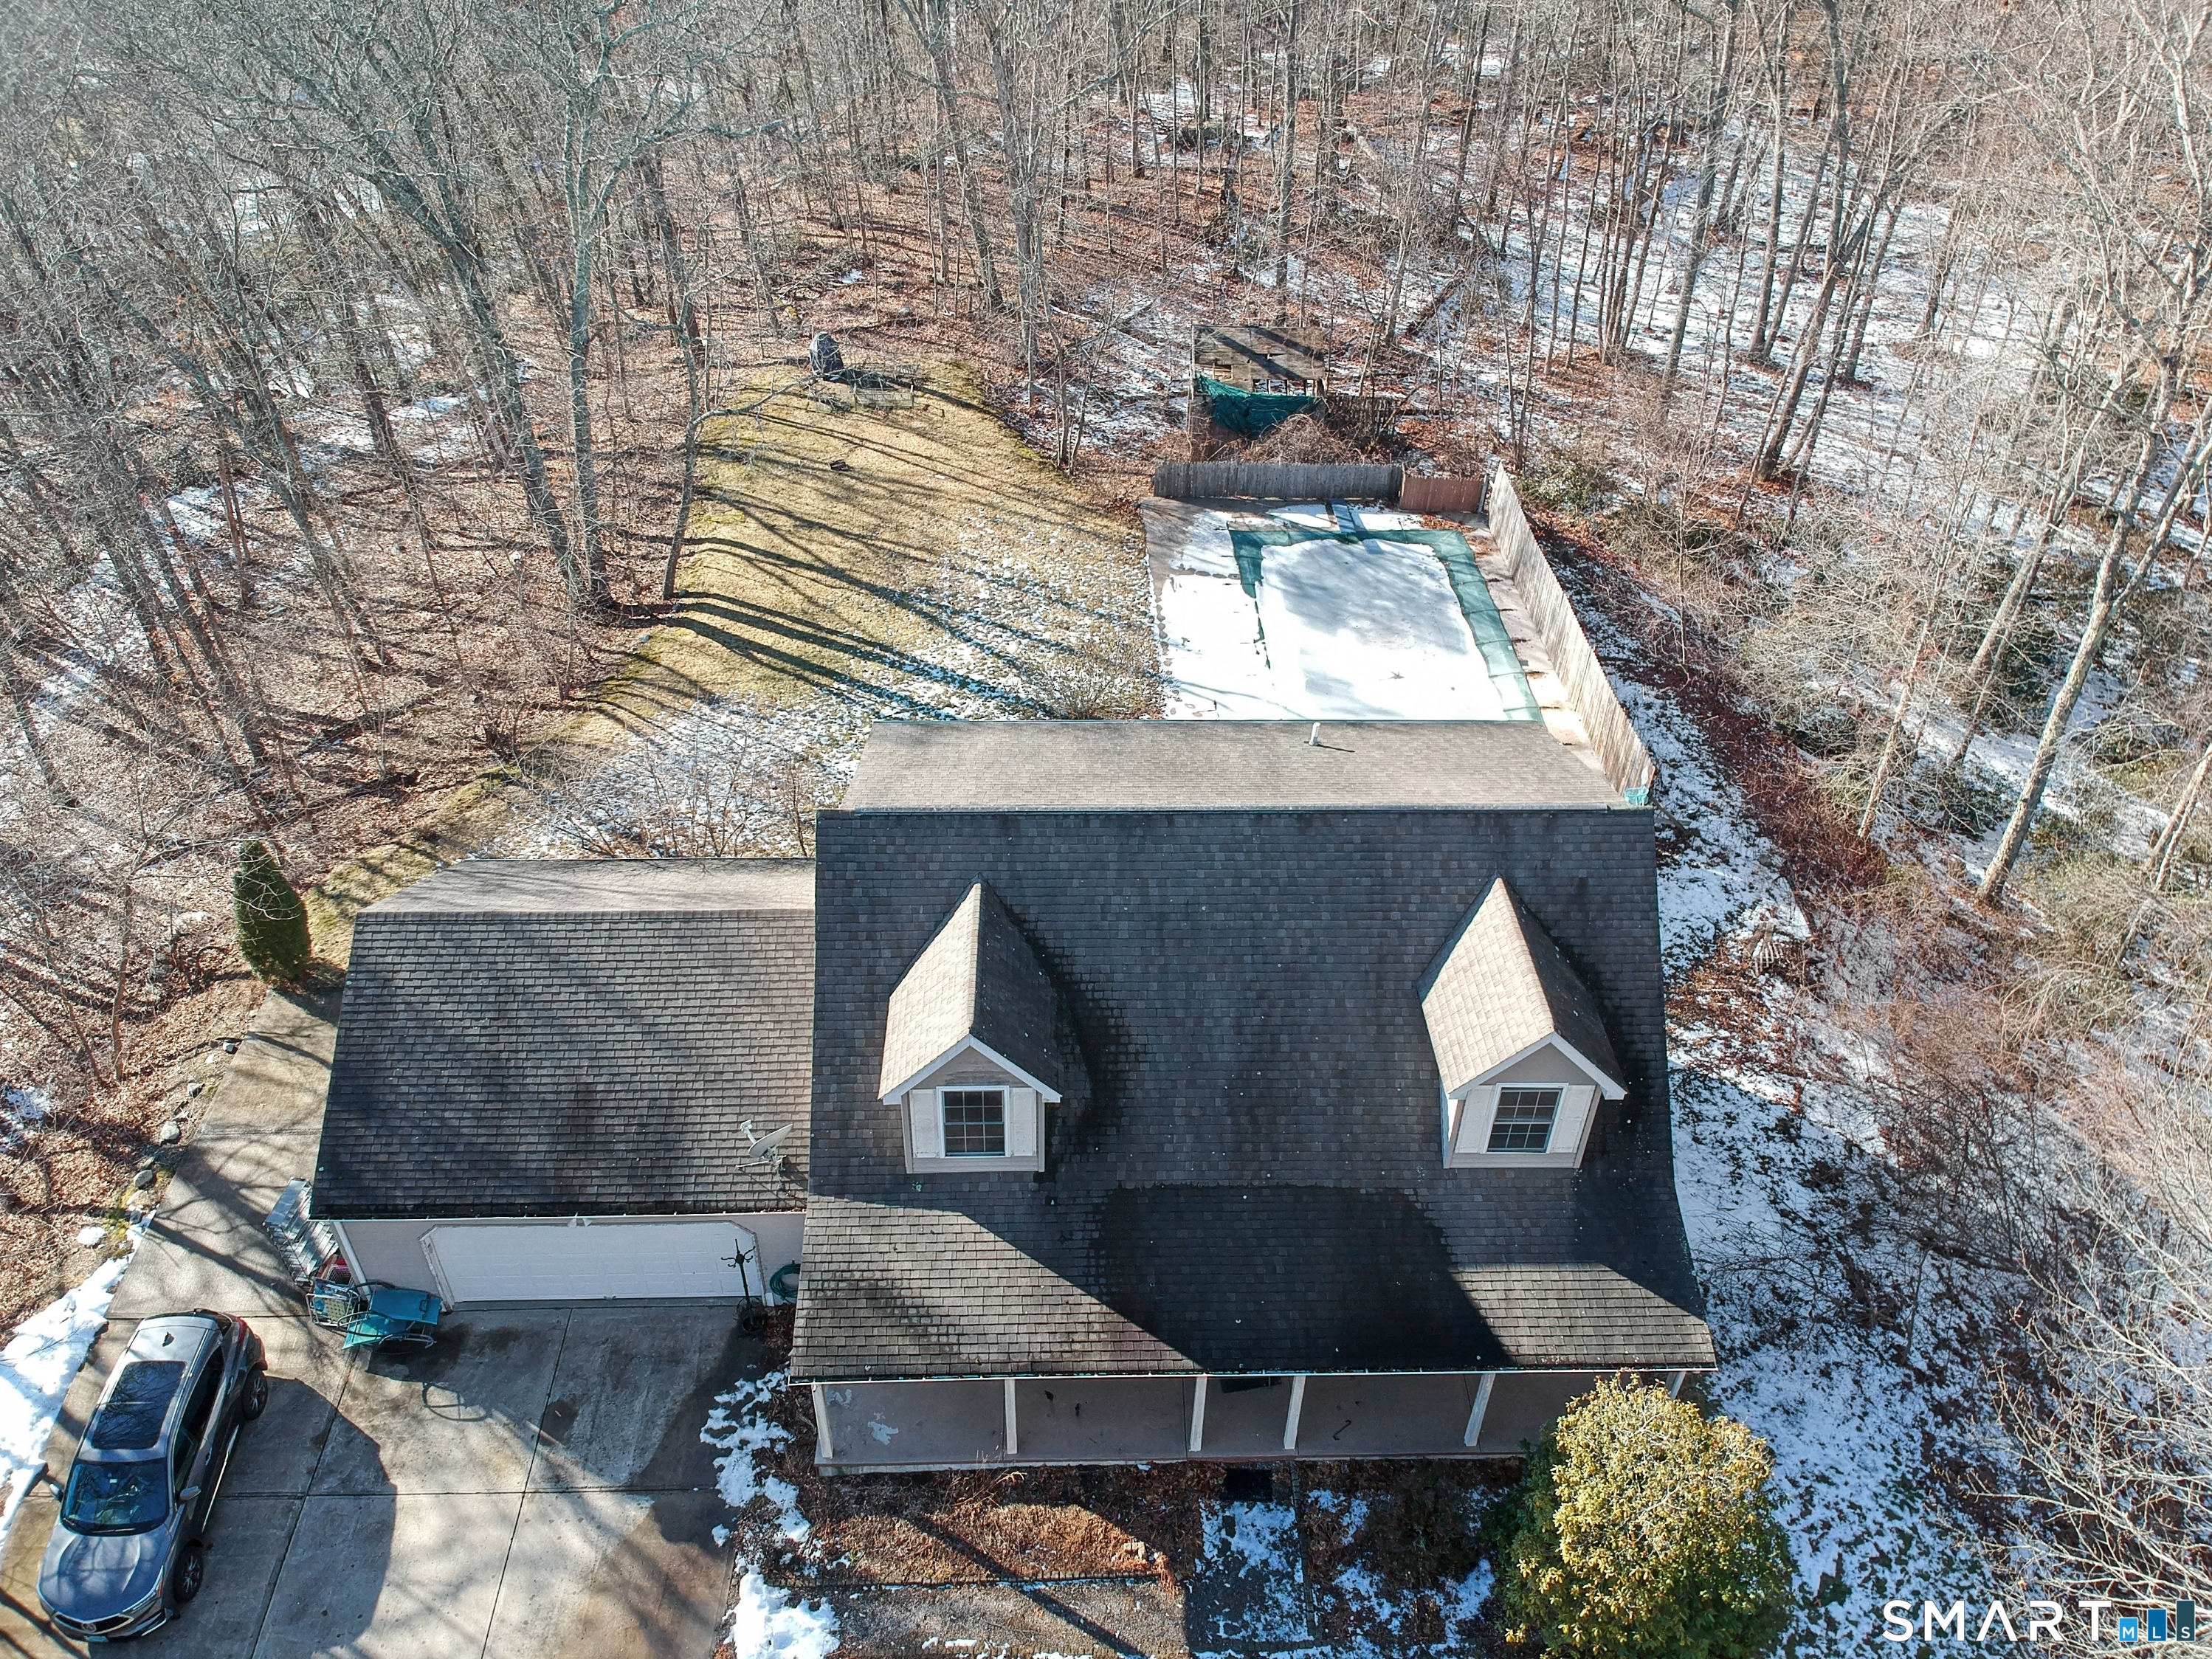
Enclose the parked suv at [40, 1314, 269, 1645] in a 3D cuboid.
[{"bbox_3d":[-13.672,9.104,22.880,1.930,1.660,4.720,-2,38,-4],"label":"parked suv"}]

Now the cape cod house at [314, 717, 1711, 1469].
[{"bbox_3d":[-1.827,3.229,25.867,20.447,7.535,11.411,0,38,-2],"label":"cape cod house"}]

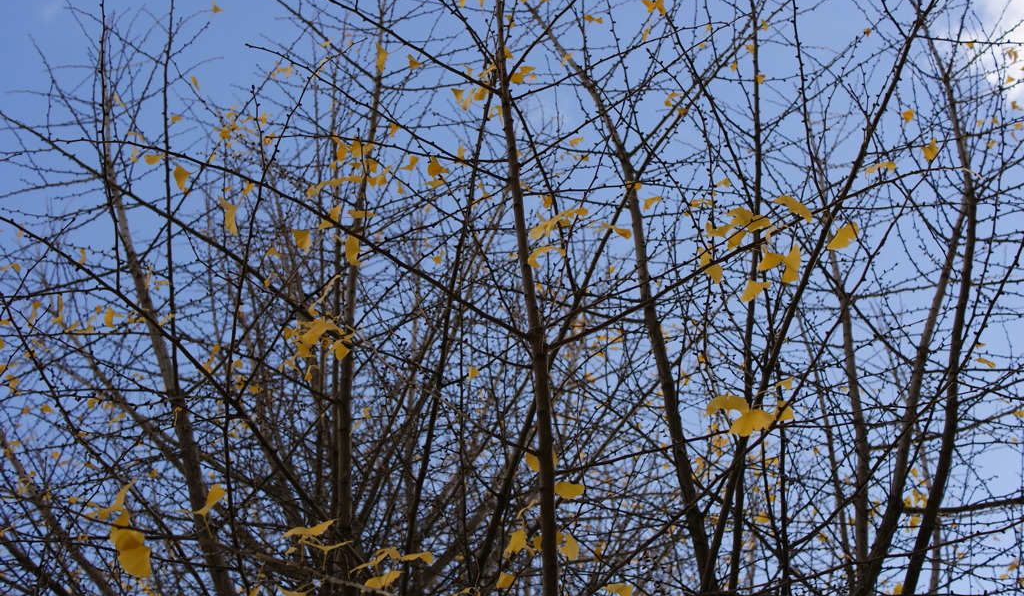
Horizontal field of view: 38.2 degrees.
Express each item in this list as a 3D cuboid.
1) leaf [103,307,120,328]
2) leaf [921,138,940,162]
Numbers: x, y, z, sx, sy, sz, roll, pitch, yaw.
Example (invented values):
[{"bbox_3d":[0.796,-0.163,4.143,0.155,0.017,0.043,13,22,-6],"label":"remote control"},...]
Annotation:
[{"bbox_3d":[-0.948,0.046,3.500,0.043,0.040,0.035,7,-26,-15],"label":"leaf"},{"bbox_3d":[0.962,-0.342,3.400,0.046,0.048,0.035,-8,-26,16],"label":"leaf"}]

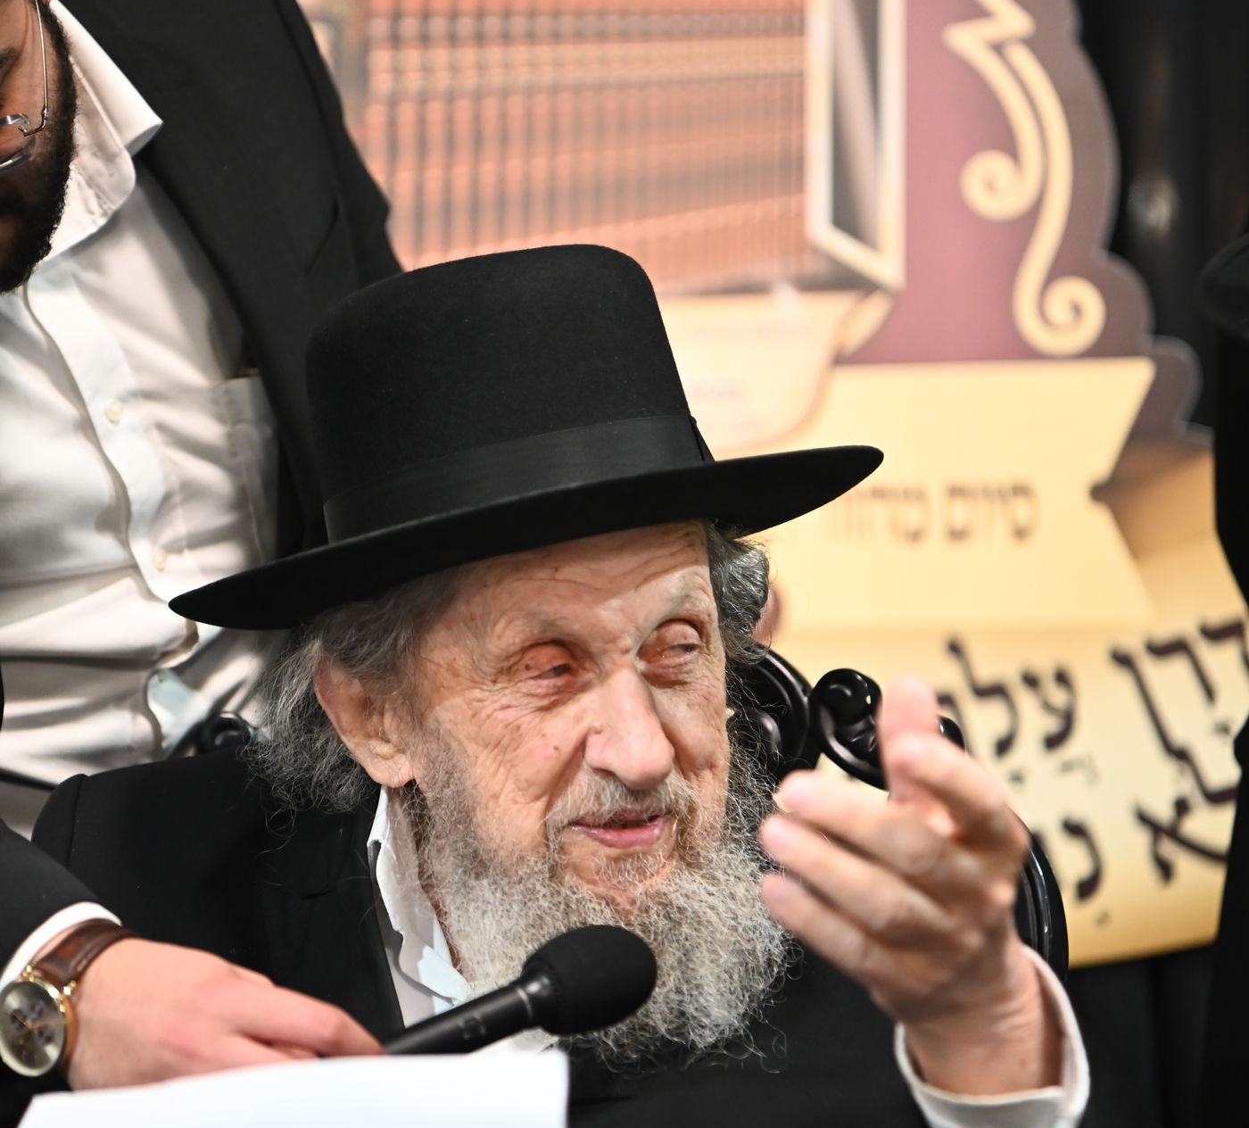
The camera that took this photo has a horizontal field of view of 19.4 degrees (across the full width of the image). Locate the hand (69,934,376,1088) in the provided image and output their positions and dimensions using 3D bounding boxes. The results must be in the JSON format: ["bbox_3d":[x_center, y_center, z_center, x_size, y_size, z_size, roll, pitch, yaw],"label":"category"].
[{"bbox_3d":[-0.161,0.190,1.480,0.145,0.080,0.090,13,12,-8],"label":"hand"}]

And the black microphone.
[{"bbox_3d":[-0.077,0.201,1.505,0.225,0.046,0.046,-26,12,-25],"label":"black microphone"}]

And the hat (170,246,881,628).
[{"bbox_3d":[-0.056,-0.067,1.700,0.325,0.140,0.355,-12,-4,-1],"label":"hat"}]

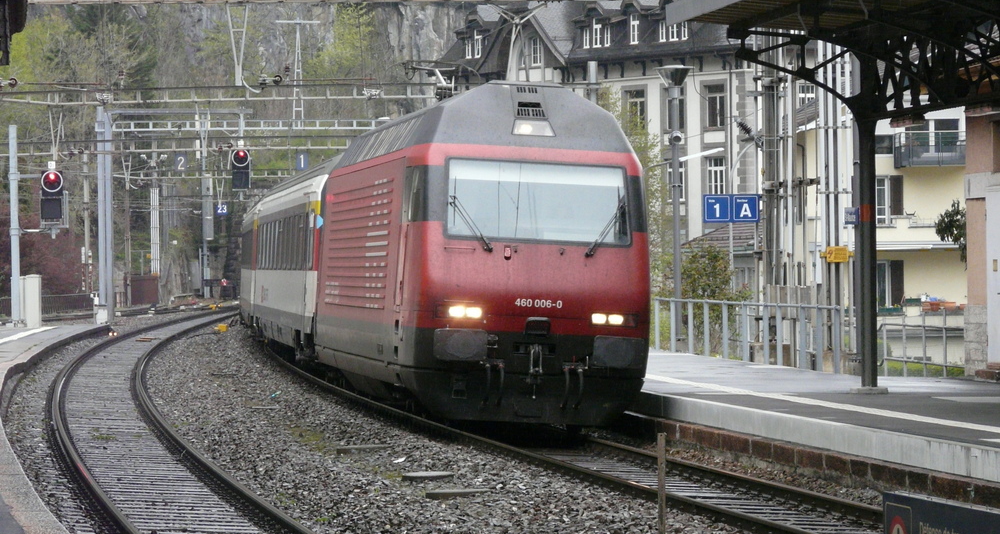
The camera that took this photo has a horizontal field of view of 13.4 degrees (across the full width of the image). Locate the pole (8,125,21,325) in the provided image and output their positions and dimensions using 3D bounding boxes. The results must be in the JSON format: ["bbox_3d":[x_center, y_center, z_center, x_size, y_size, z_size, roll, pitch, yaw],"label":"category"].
[{"bbox_3d":[-16.224,-1.421,142.000,0.300,6.650,0.300,-1,0,0],"label":"pole"}]

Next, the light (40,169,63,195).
[{"bbox_3d":[-14.964,-2.826,142.000,0.720,0.740,0.300,-1,0,-5],"label":"light"}]

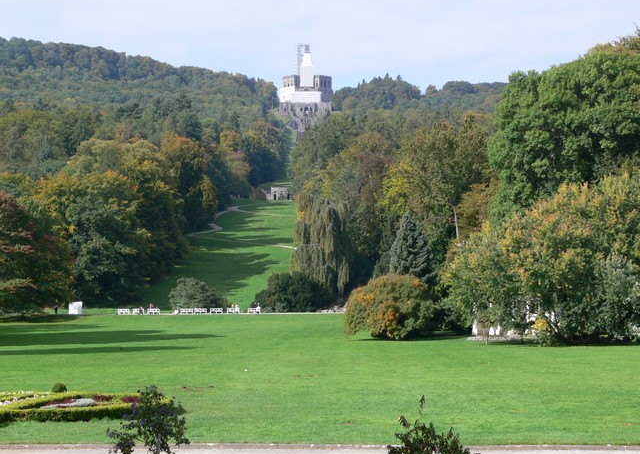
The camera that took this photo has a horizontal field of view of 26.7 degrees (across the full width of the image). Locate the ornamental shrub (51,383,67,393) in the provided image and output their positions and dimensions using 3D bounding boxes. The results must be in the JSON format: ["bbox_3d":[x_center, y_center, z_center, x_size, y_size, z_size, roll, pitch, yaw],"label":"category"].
[{"bbox_3d":[-11.237,7.005,58.000,0.688,0.559,0.700,0,-3,0],"label":"ornamental shrub"}]

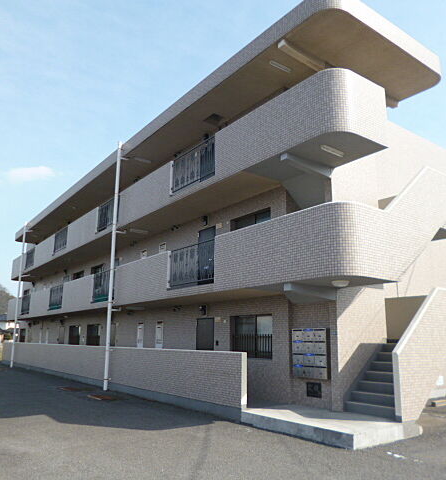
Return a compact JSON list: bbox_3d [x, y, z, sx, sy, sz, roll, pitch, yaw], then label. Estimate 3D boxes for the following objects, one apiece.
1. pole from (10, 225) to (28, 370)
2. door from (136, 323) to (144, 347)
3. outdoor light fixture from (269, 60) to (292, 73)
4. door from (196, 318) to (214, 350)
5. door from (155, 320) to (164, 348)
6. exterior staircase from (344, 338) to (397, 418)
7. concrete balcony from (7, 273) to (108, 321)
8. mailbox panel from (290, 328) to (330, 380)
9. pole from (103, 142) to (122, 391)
[{"bbox_3d":[-11.815,3.040,25.831,0.120,8.461,0.120,9,-15,-35],"label":"pole"},{"bbox_3d":[-3.001,3.975,15.960,0.099,1.939,0.570,9,-15,-35],"label":"door"},{"bbox_3d":[1.382,-4.110,10.594,0.659,0.085,0.121,9,-16,-35],"label":"outdoor light fixture"},{"bbox_3d":[-0.511,3.344,12.956,0.097,2.060,0.926,9,-16,-35],"label":"door"},{"bbox_3d":[-2.148,3.746,15.127,0.097,1.939,0.454,9,-16,-35],"label":"door"},{"bbox_3d":[3.384,2.792,8.964,1.567,1.307,1.171,9,-15,-35],"label":"exterior staircase"},{"bbox_3d":[-8.386,3.220,22.639,1.482,1.355,16.395,9,-16,-35],"label":"concrete balcony"},{"bbox_3d":[1.931,2.441,9.600,0.173,1.031,0.970,9,-15,-35],"label":"mailbox panel"},{"bbox_3d":[-3.743,0.640,15.199,0.120,8.572,0.120,9,-15,-35],"label":"pole"}]

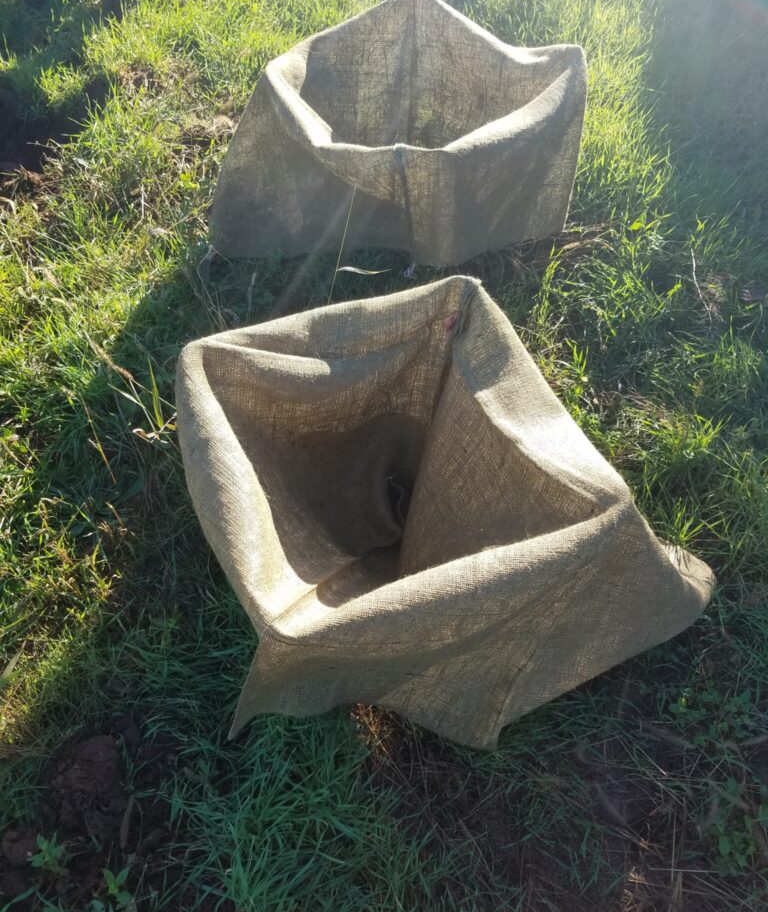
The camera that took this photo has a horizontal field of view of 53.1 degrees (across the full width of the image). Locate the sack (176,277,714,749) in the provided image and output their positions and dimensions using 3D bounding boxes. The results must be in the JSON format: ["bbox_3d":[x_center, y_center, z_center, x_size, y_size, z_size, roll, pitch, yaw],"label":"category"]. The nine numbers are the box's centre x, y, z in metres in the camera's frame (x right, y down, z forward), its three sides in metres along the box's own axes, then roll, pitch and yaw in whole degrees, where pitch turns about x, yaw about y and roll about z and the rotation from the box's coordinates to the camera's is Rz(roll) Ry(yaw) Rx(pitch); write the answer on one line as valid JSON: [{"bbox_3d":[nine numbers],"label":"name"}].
[{"bbox_3d":[0.070,0.065,1.176,0.700,0.320,0.620,-15,50,-13],"label":"sack"}]

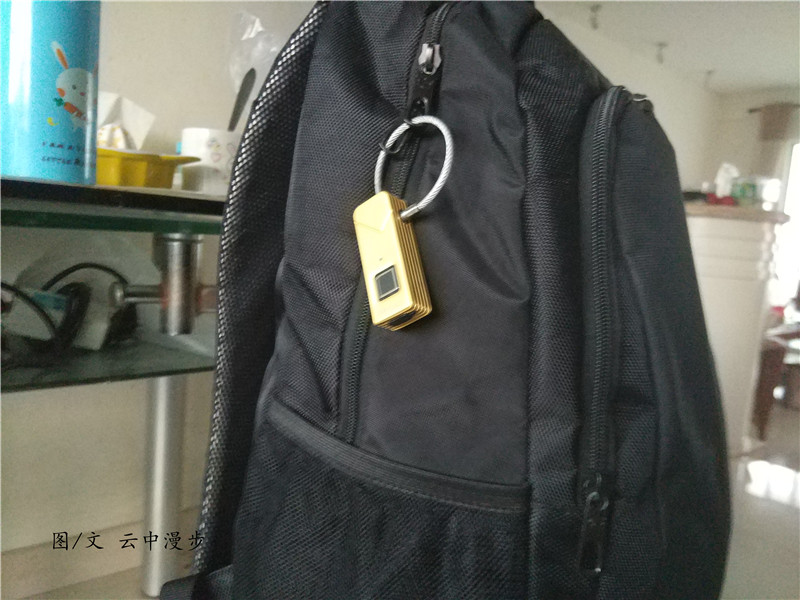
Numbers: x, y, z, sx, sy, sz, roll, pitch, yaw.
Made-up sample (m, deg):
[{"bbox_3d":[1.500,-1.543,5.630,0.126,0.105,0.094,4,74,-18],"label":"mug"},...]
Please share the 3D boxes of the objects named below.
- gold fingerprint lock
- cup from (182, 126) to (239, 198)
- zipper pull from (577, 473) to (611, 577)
[{"bbox_3d":[0.007,-0.048,0.300,0.058,0.120,0.031,-27,-29,28],"label":"gold fingerprint lock"},{"bbox_3d":[-0.193,-0.142,0.570,0.081,0.084,0.081,2,5,-17],"label":"cup"},{"bbox_3d":[0.100,0.116,0.275,0.013,0.053,0.009,4,5,3],"label":"zipper pull"}]

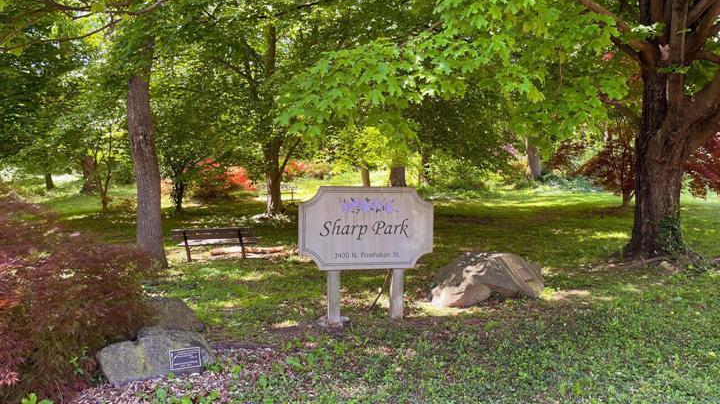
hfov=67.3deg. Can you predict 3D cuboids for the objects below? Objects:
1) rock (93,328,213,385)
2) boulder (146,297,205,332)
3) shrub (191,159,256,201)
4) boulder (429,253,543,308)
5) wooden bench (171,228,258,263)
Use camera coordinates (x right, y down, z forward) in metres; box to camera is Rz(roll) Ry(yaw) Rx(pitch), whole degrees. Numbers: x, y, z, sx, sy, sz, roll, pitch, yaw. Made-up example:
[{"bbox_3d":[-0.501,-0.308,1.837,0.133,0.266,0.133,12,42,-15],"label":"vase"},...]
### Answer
[{"bbox_3d":[-1.637,1.160,4.330,0.840,0.360,0.480,0,0,-25],"label":"rock"},{"bbox_3d":[-1.897,1.150,5.500,0.660,0.390,0.500,0,0,-18],"label":"boulder"},{"bbox_3d":[-6.356,-0.820,25.000,2.800,1.950,2.100,0,0,0],"label":"shrub"},{"bbox_3d":[1.750,1.030,7.600,1.360,0.620,0.900,0,0,-20],"label":"boulder"},{"bbox_3d":[-3.264,0.950,12.300,1.830,0.780,0.620,0,0,2],"label":"wooden bench"}]

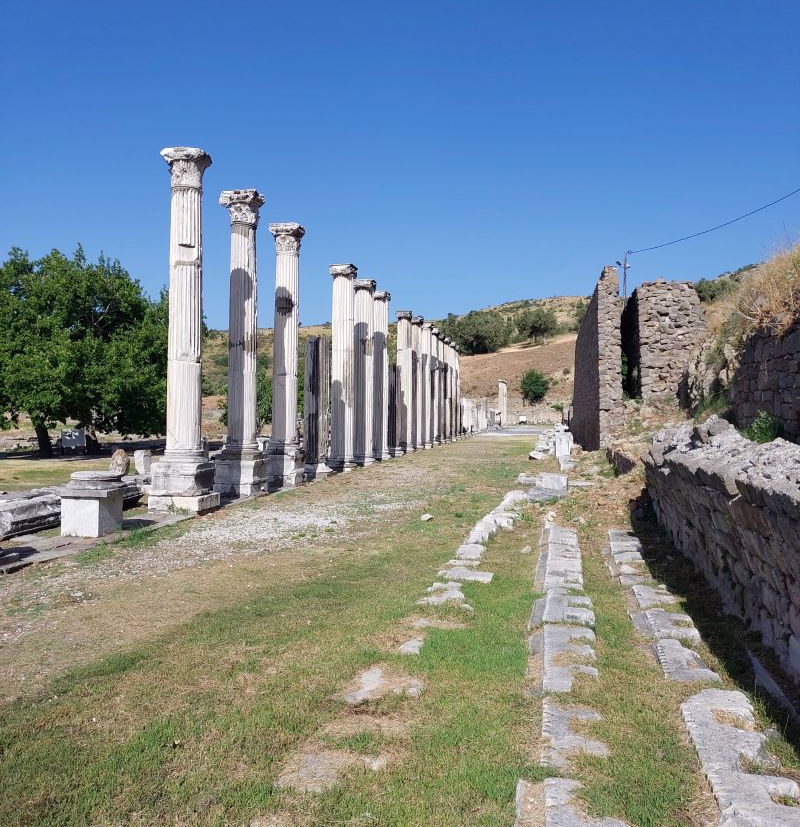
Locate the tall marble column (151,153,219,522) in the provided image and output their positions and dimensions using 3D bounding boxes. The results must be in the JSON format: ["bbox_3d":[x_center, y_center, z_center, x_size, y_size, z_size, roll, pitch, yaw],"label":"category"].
[{"bbox_3d":[-3.442,-1.353,13.915,0.850,5.760,0.850,1,0,10],"label":"tall marble column"}]

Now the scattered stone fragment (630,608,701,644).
[{"bbox_3d":[1.876,1.501,6.123,0.425,0.138,0.632,0,0,10],"label":"scattered stone fragment"}]

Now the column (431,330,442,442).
[{"bbox_3d":[1.572,-1.356,43.456,0.710,5.780,0.710,1,0,10],"label":"column"}]

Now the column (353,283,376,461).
[{"bbox_3d":[-1.067,-1.266,26.169,0.691,5.655,0.691,0,0,0],"label":"column"}]

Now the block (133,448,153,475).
[{"bbox_3d":[-5.908,1.113,19.800,0.420,0.600,0.400,1,0,10],"label":"block"}]

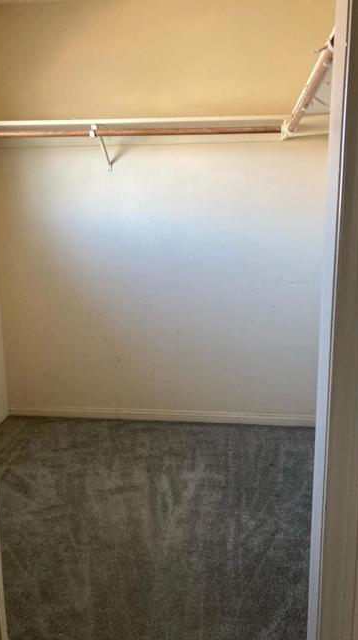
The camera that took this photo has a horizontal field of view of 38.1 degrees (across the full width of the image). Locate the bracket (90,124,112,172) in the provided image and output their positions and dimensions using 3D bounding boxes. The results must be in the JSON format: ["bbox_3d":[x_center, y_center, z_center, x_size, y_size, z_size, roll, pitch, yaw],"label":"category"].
[{"bbox_3d":[-0.419,-0.931,2.832,0.030,0.230,0.330,1,12,6],"label":"bracket"}]

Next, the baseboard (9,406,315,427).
[{"bbox_3d":[-0.115,0.607,3.283,2.010,0.077,0.016,1,12,6],"label":"baseboard"}]

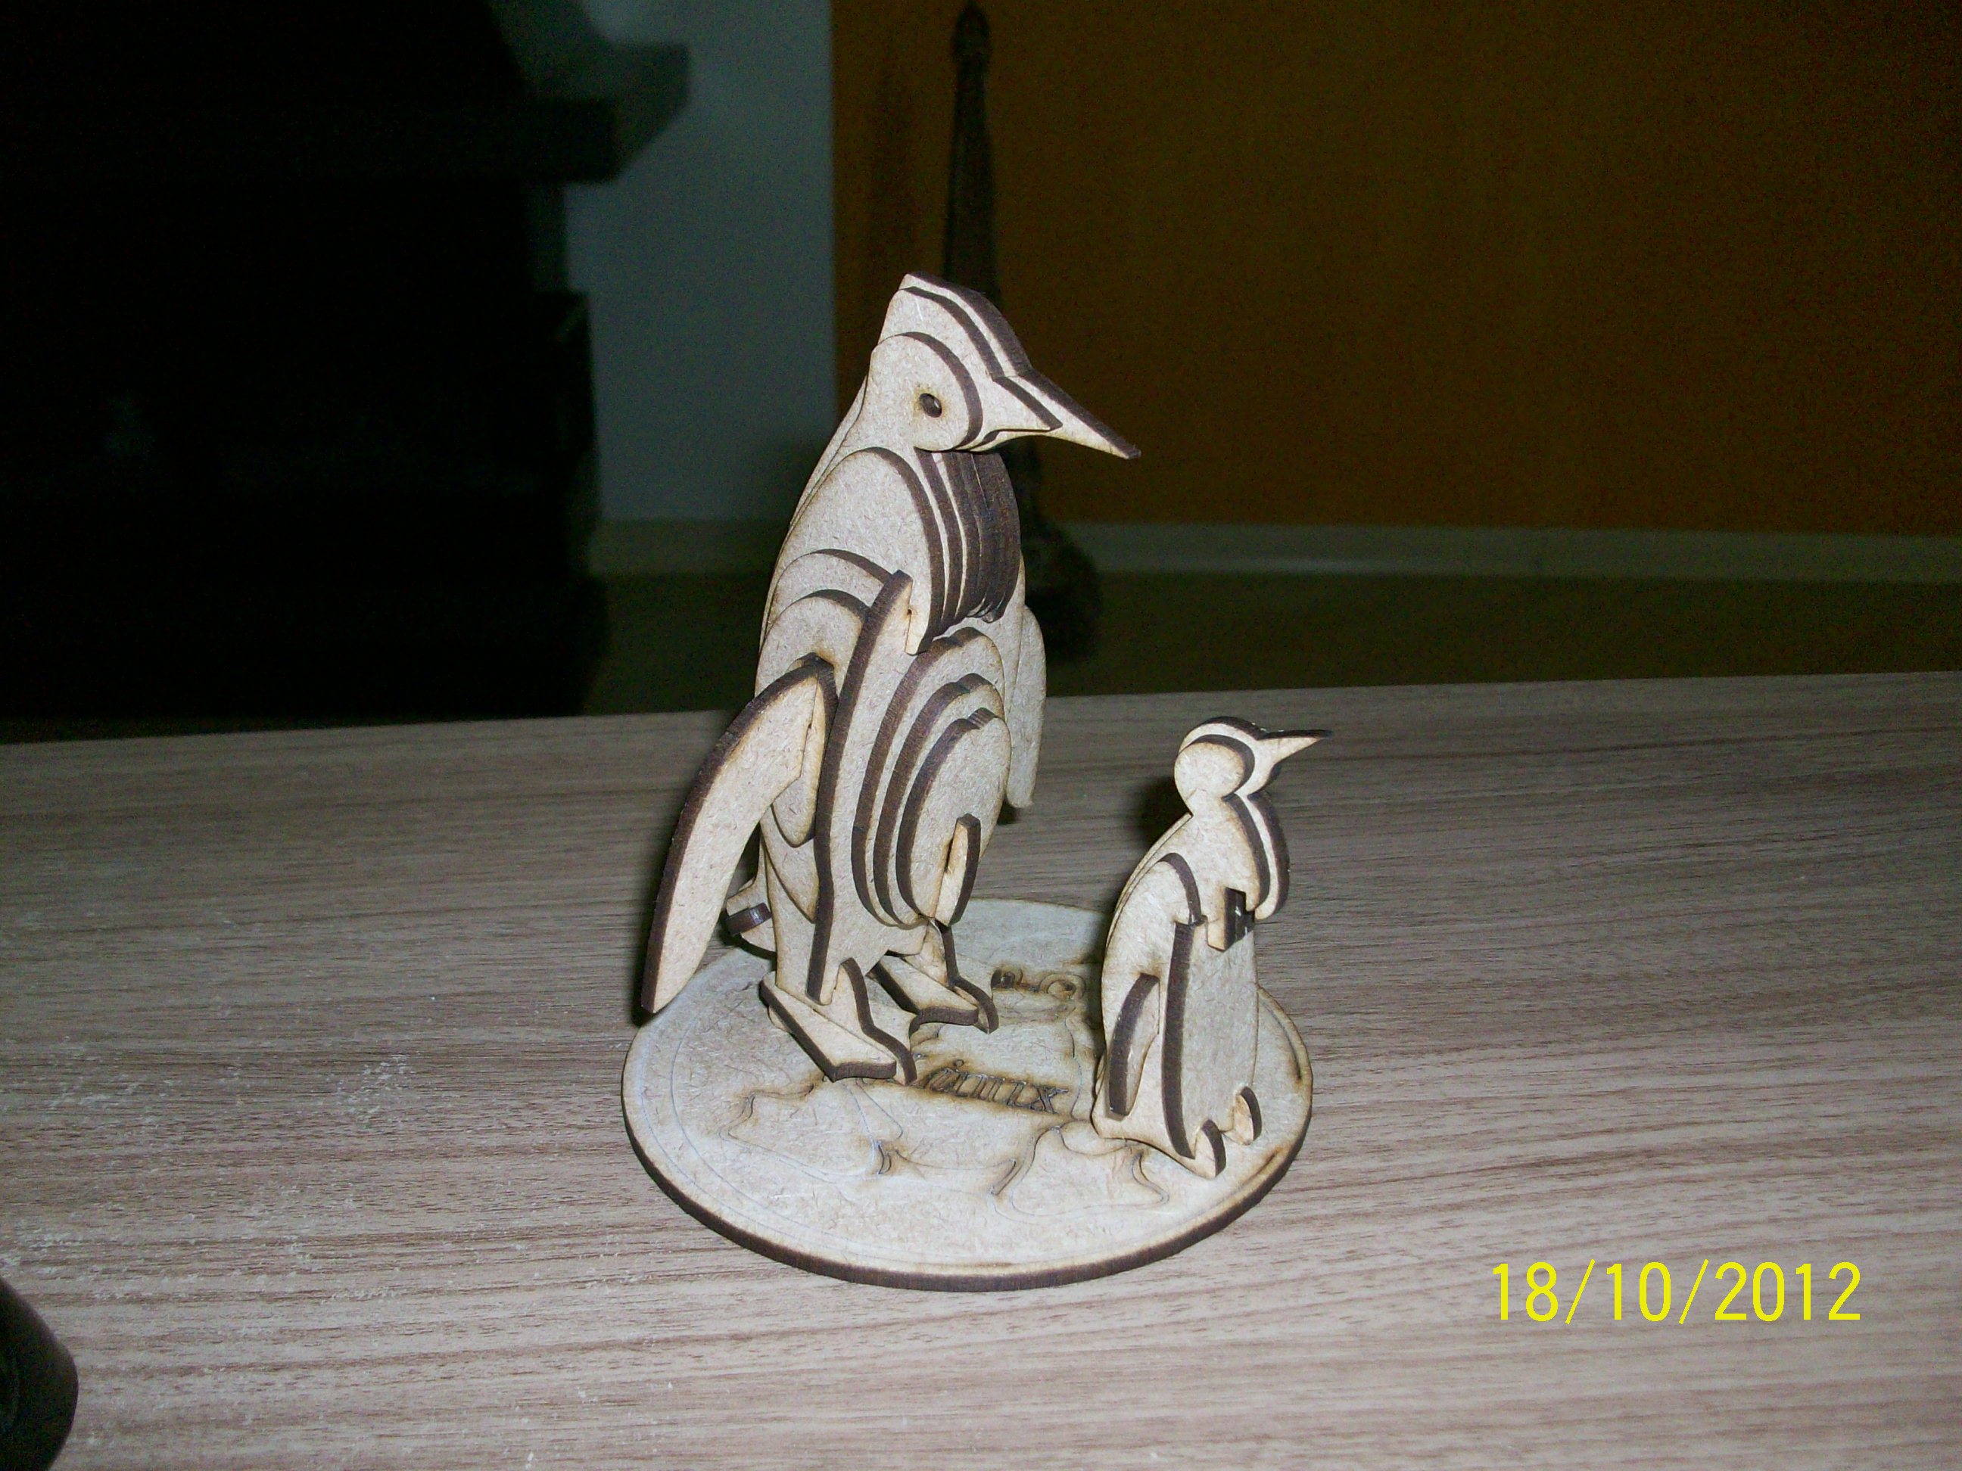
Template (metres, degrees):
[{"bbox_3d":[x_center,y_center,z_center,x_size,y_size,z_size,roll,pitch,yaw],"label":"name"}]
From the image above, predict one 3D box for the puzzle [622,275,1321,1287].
[{"bbox_3d":[-0.001,-0.003,0.297,0.117,0.131,0.114,19,29,37],"label":"puzzle"}]

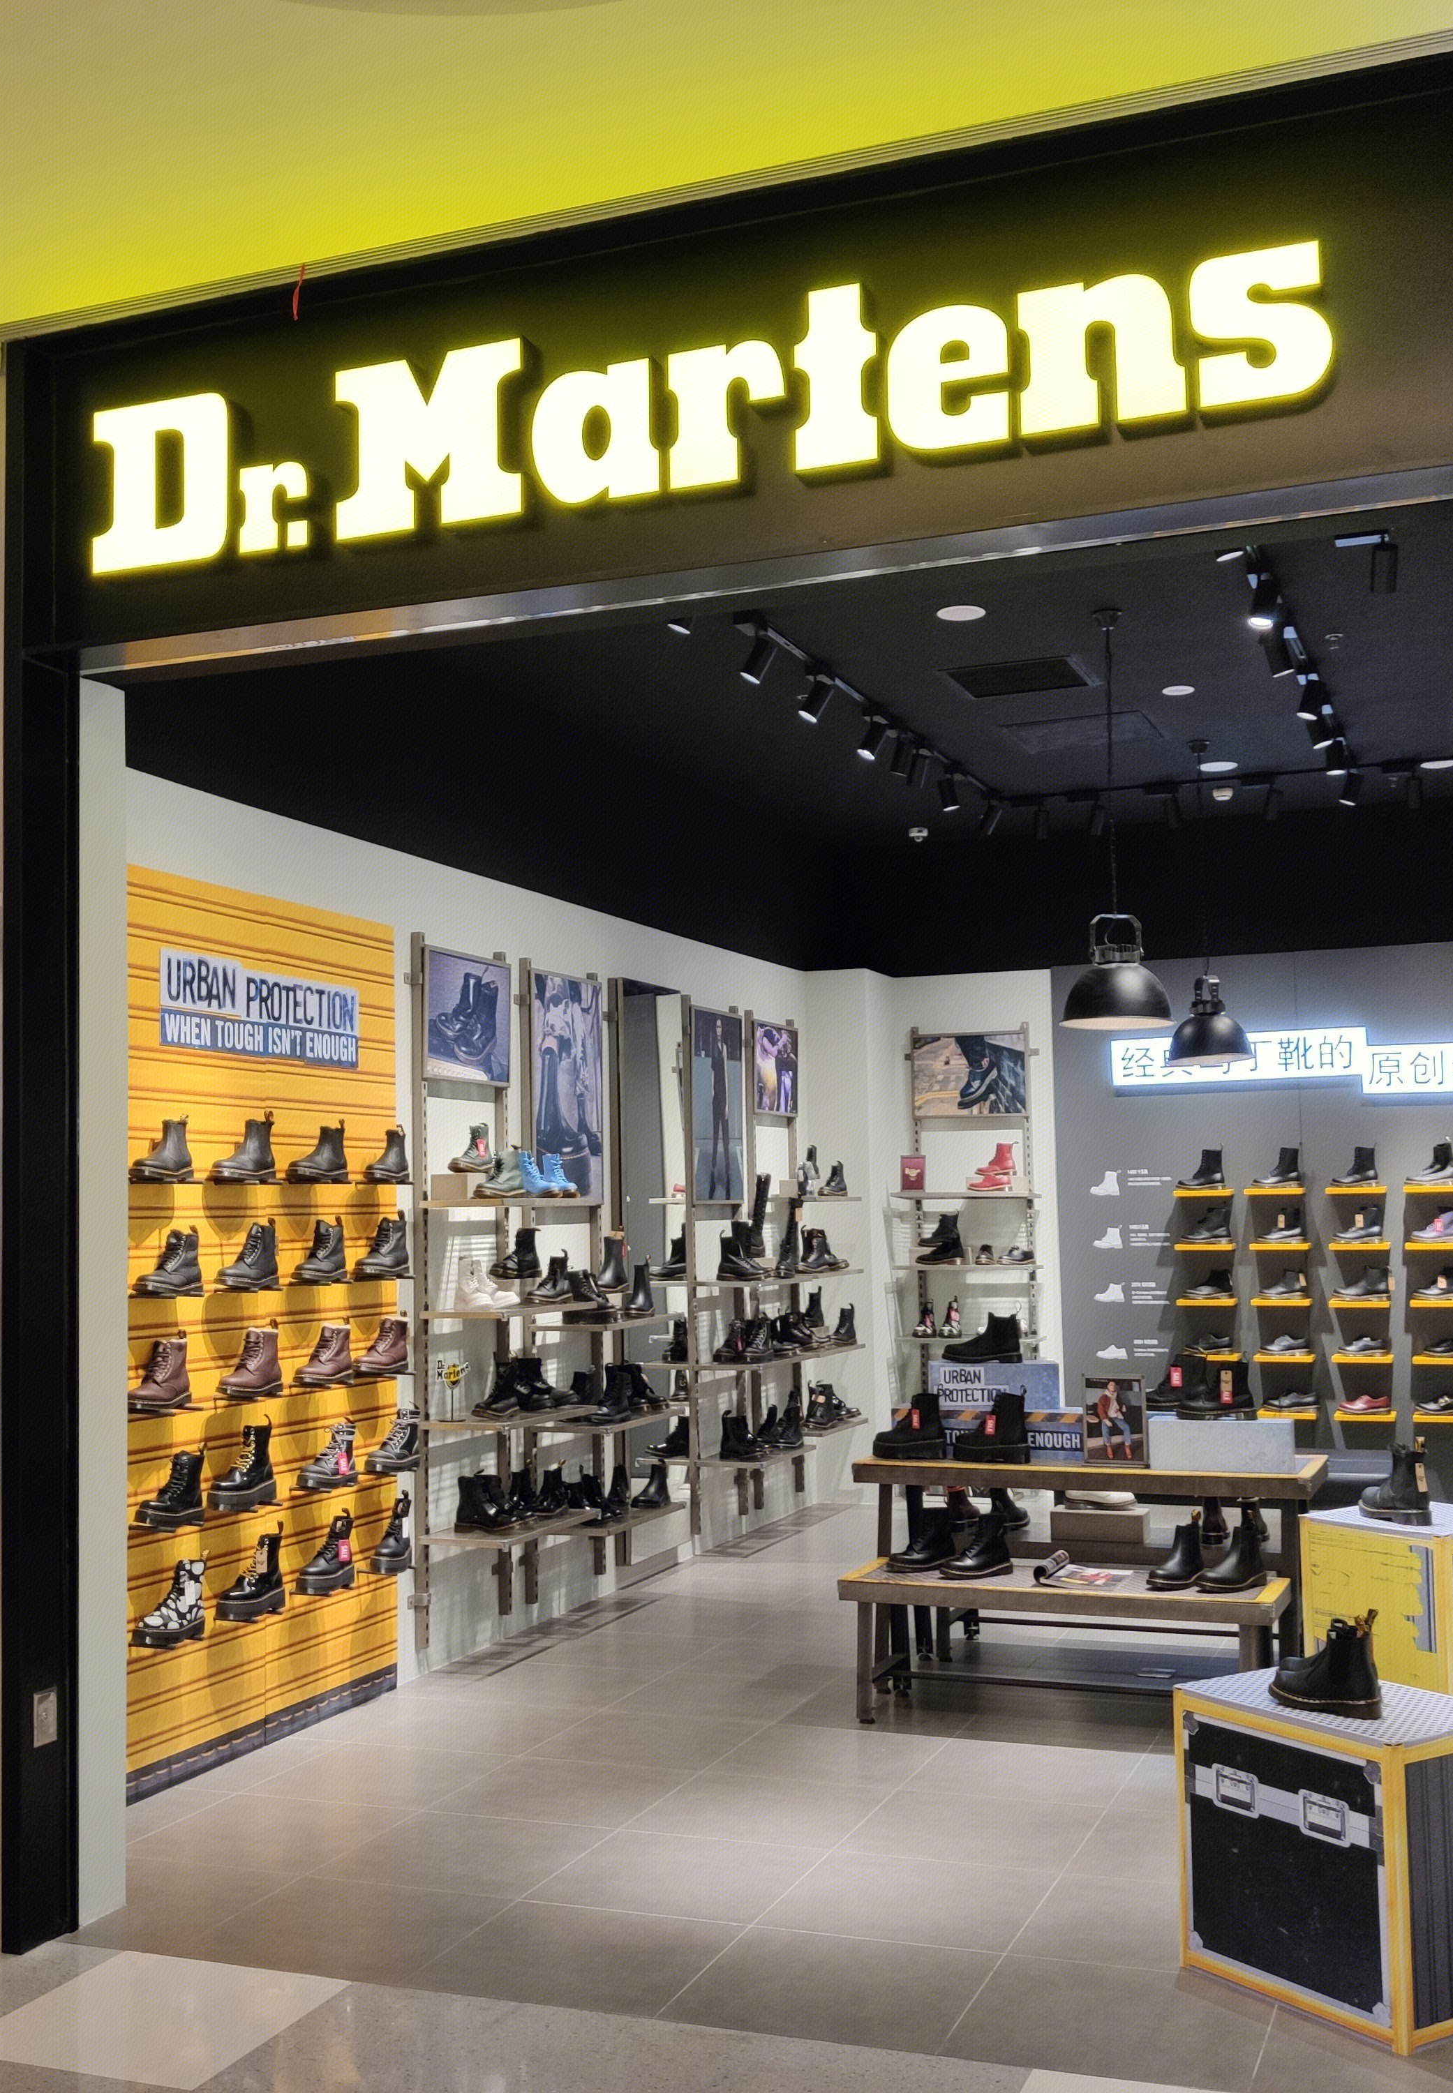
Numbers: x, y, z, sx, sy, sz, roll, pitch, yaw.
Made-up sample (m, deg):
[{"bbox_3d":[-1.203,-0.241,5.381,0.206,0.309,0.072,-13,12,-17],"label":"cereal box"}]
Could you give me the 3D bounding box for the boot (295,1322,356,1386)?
[{"bbox_3d":[-1.322,1.010,6.894,0.104,0.212,0.275,-3,-5,25],"label":"boot"}]

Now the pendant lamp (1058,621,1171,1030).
[{"bbox_3d":[1.389,-0.825,7.548,0.407,1.514,0.407,-3,-4,21],"label":"pendant lamp"}]

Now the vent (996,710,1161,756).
[{"bbox_3d":[1.637,-1.437,9.630,0.635,0.030,0.652,-3,-4,21],"label":"vent"}]

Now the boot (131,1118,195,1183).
[{"bbox_3d":[-1.609,0.297,6.019,0.106,0.183,0.275,-3,-5,21],"label":"boot"}]

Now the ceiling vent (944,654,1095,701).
[{"bbox_3d":[1.154,-1.426,8.172,0.520,0.030,0.500,-3,-5,21],"label":"ceiling vent"}]

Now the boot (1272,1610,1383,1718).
[{"bbox_3d":[1.275,1.295,4.481,0.103,0.220,0.272,3,-6,-42],"label":"boot"}]

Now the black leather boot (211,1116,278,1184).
[{"bbox_3d":[-1.499,0.317,6.529,0.100,0.222,0.270,-3,-5,21],"label":"black leather boot"}]

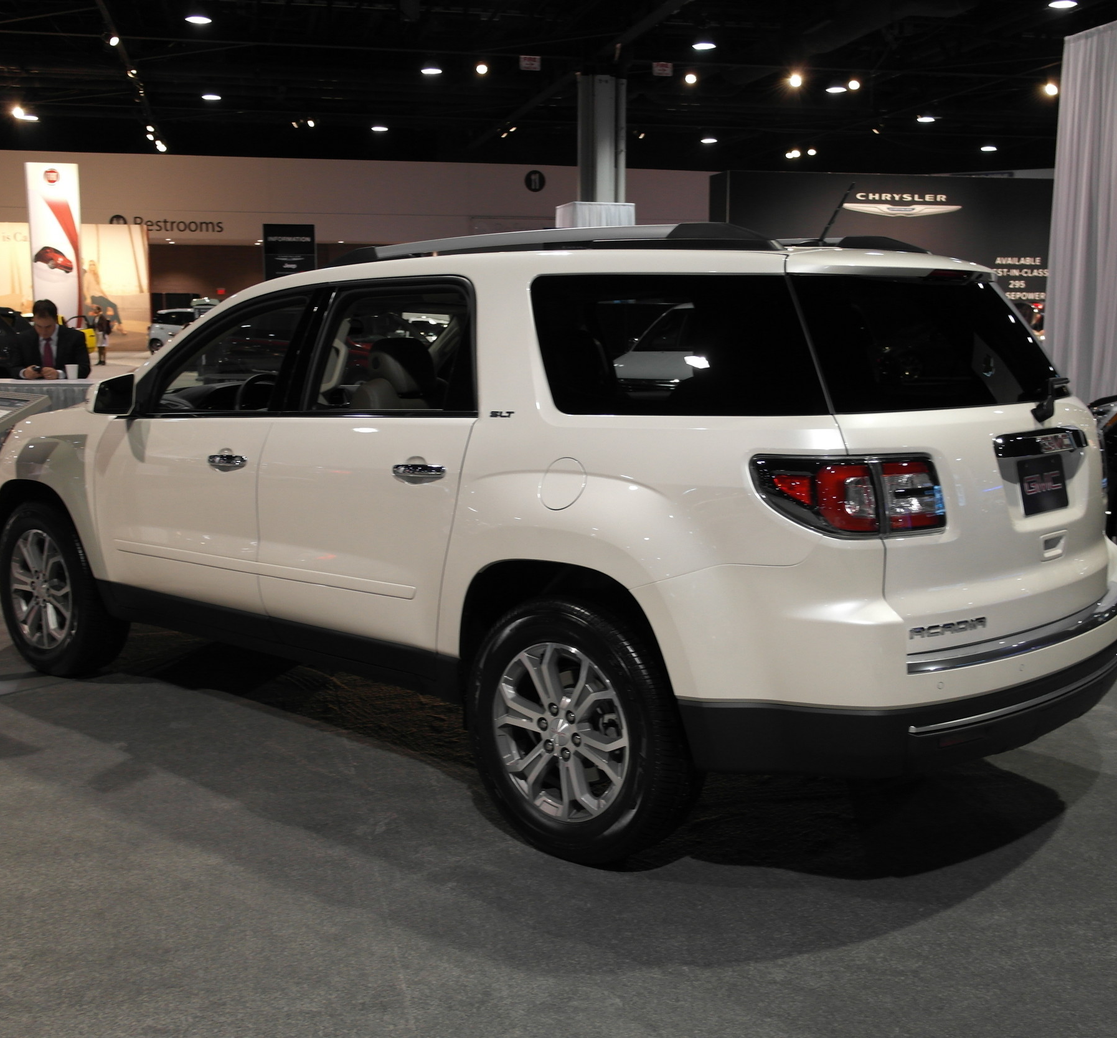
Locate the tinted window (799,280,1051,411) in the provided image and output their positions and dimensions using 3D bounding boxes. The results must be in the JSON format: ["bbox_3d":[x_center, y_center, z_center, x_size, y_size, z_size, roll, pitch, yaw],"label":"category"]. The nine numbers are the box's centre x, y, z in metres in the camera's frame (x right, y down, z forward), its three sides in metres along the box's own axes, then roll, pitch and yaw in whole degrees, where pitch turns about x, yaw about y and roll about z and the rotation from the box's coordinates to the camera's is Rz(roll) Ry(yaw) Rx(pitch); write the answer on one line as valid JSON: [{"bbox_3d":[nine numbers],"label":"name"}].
[{"bbox_3d":[1.208,-0.530,3.850,1.620,0.480,0.150,-9,-20,-48],"label":"tinted window"}]

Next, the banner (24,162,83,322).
[{"bbox_3d":[-17.093,-8.775,44.280,1.850,6.500,0.350,-2,9,-15],"label":"banner"}]

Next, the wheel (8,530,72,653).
[{"bbox_3d":[-2.226,0.306,5.789,0.530,0.530,0.190,8,11,40],"label":"wheel"}]

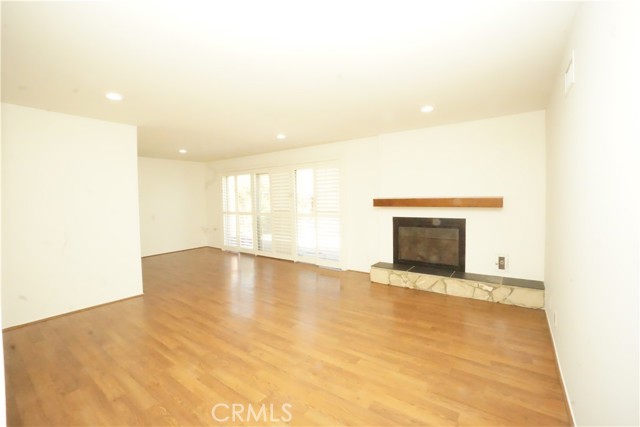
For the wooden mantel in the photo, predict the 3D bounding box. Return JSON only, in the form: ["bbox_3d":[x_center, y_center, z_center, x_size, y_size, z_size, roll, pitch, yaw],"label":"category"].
[{"bbox_3d":[1.719,-0.160,4.097,1.813,0.133,0.200,1,3,35],"label":"wooden mantel"}]

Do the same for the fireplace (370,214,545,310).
[{"bbox_3d":[1.856,0.605,3.905,2.181,1.034,0.420,1,3,35],"label":"fireplace"}]

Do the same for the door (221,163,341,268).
[{"bbox_3d":[-1.095,-0.003,6.238,3.728,2.099,0.130,1,3,35],"label":"door"}]

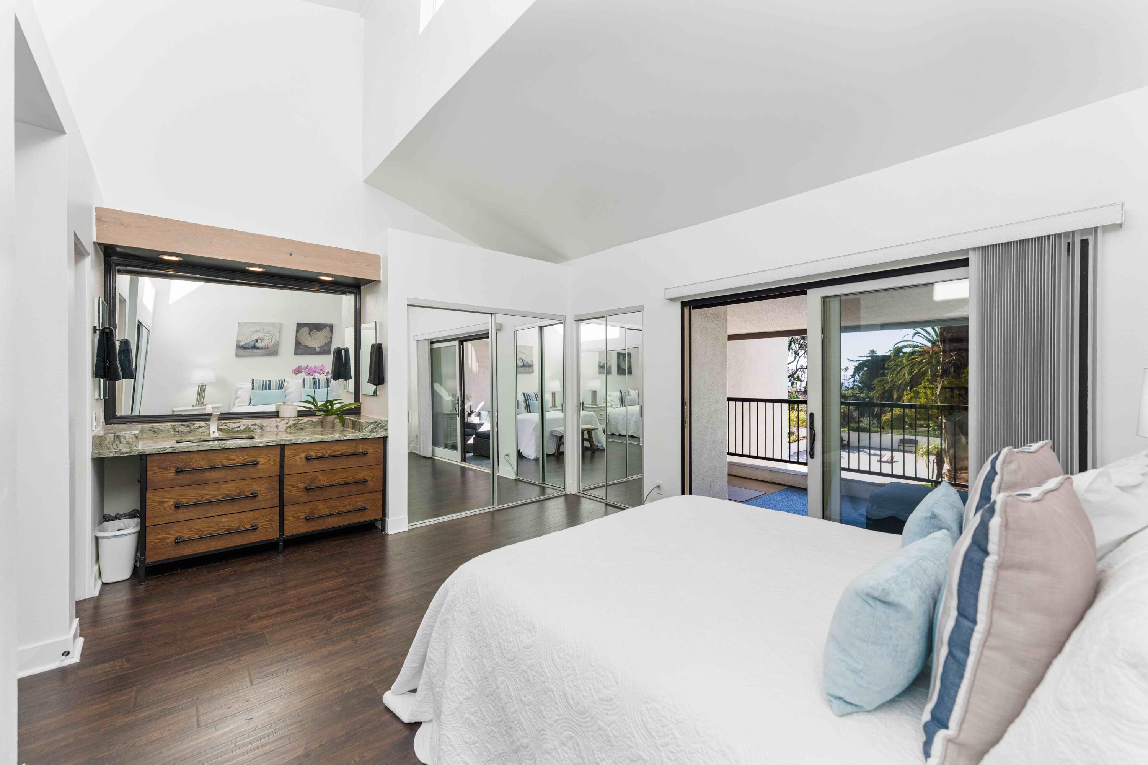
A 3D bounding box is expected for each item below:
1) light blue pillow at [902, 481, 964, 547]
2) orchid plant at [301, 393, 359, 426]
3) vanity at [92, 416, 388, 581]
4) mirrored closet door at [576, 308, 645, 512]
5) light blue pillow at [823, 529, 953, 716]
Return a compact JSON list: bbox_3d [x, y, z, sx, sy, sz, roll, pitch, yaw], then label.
[{"bbox_3d":[1.178,0.495,1.474,0.480,0.285,0.130,0,13,-42],"label":"light blue pillow"},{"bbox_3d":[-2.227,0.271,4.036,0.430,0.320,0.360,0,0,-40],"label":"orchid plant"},{"bbox_3d":[-2.536,0.820,3.608,1.775,0.985,0.740,0,0,-40],"label":"vanity"},{"bbox_3d":[0.392,0.290,4.879,0.060,2.030,1.000,0,0,-40],"label":"mirrored closet door"},{"bbox_3d":[0.701,0.500,0.970,0.480,0.285,0.140,0,14,-39],"label":"light blue pillow"}]

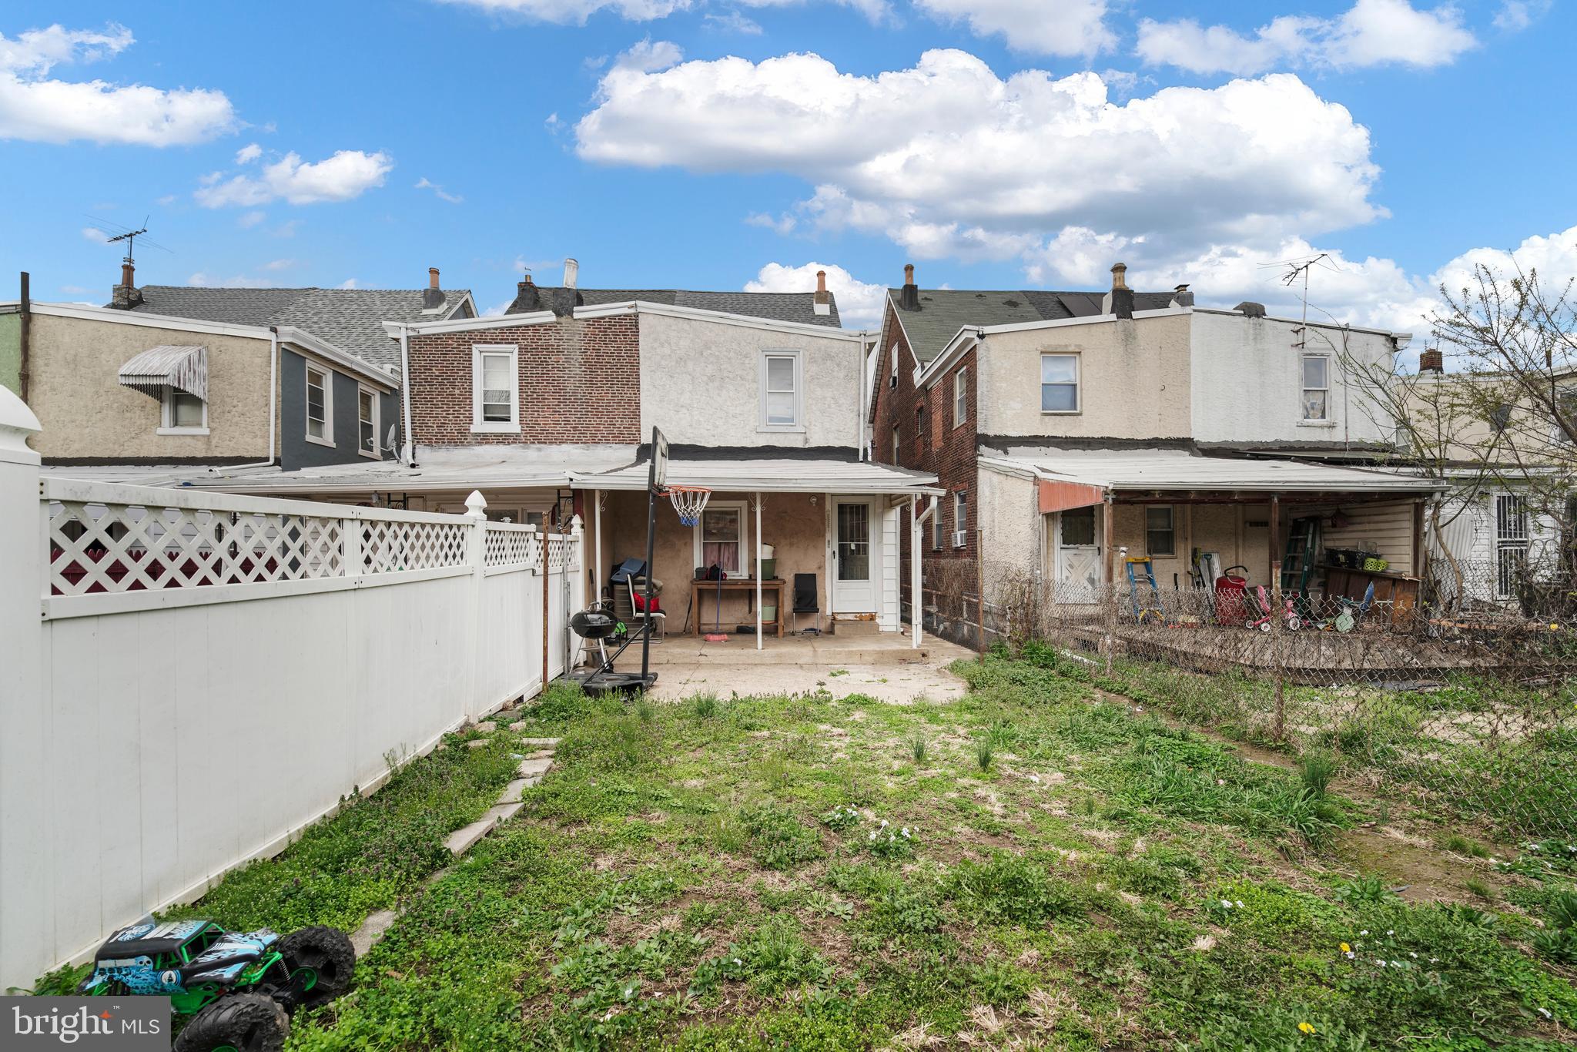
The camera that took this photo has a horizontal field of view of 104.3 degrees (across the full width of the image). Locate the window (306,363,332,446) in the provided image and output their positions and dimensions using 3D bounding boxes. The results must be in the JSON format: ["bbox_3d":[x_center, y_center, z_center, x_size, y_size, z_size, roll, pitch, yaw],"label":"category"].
[{"bbox_3d":[-10.657,-2.739,13.912,0.150,1.750,0.880,0,-2,-2],"label":"window"}]

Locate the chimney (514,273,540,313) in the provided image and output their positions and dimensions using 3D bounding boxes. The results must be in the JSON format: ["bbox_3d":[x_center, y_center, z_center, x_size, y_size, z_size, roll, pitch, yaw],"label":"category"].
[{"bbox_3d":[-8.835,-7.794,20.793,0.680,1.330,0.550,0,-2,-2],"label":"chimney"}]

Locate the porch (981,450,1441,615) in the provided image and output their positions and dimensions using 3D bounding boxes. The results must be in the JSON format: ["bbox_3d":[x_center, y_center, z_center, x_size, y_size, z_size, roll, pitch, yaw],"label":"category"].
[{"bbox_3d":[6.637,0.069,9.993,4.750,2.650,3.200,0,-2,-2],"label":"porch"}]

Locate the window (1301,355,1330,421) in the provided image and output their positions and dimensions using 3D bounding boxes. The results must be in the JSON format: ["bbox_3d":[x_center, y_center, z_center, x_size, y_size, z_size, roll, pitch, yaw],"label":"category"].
[{"bbox_3d":[11.840,-3.086,13.750,0.640,1.550,0.130,0,-2,-2],"label":"window"}]

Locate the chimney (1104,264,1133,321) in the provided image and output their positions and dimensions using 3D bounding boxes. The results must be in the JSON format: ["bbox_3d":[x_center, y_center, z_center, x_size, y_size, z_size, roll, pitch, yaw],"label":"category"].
[{"bbox_3d":[7.464,-5.292,13.889,0.520,1.260,0.480,0,-2,-2],"label":"chimney"}]

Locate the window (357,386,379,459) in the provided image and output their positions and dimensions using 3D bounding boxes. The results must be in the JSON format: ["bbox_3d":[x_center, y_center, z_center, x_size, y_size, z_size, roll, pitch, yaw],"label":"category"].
[{"bbox_3d":[-10.732,-2.644,15.689,0.150,1.750,0.880,0,-2,-2],"label":"window"}]

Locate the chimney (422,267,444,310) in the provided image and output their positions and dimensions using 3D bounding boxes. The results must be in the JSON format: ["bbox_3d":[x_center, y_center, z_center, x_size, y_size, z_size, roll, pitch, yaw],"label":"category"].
[{"bbox_3d":[-11.940,-7.922,20.618,0.600,1.420,0.550,0,-2,-2],"label":"chimney"}]

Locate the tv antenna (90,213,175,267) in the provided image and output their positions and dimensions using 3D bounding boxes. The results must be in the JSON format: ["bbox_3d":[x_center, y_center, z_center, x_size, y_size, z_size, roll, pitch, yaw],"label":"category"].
[{"bbox_3d":[-21.749,-9.260,20.212,1.900,0.950,2.200,-1,-3,19],"label":"tv antenna"}]

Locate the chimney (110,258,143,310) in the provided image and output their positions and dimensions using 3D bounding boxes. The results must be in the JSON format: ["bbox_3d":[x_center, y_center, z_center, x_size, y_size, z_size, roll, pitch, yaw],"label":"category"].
[{"bbox_3d":[-21.730,-7.840,20.173,0.650,1.580,0.600,0,-2,-2],"label":"chimney"}]

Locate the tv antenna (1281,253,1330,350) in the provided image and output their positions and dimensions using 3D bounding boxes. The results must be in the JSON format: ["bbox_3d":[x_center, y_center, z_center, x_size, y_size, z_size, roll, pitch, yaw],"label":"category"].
[{"bbox_3d":[11.574,-4.949,13.717,0.900,2.000,1.100,0,-2,4],"label":"tv antenna"}]

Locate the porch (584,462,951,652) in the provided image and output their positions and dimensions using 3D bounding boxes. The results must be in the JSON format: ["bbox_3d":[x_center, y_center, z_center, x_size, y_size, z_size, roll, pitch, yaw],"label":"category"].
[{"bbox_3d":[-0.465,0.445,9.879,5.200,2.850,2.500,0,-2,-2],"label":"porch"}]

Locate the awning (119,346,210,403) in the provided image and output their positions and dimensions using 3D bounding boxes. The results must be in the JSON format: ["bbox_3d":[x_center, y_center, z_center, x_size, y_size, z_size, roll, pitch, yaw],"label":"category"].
[{"bbox_3d":[-12.491,-3.167,12.301,0.950,1.220,0.870,0,-2,-2],"label":"awning"}]

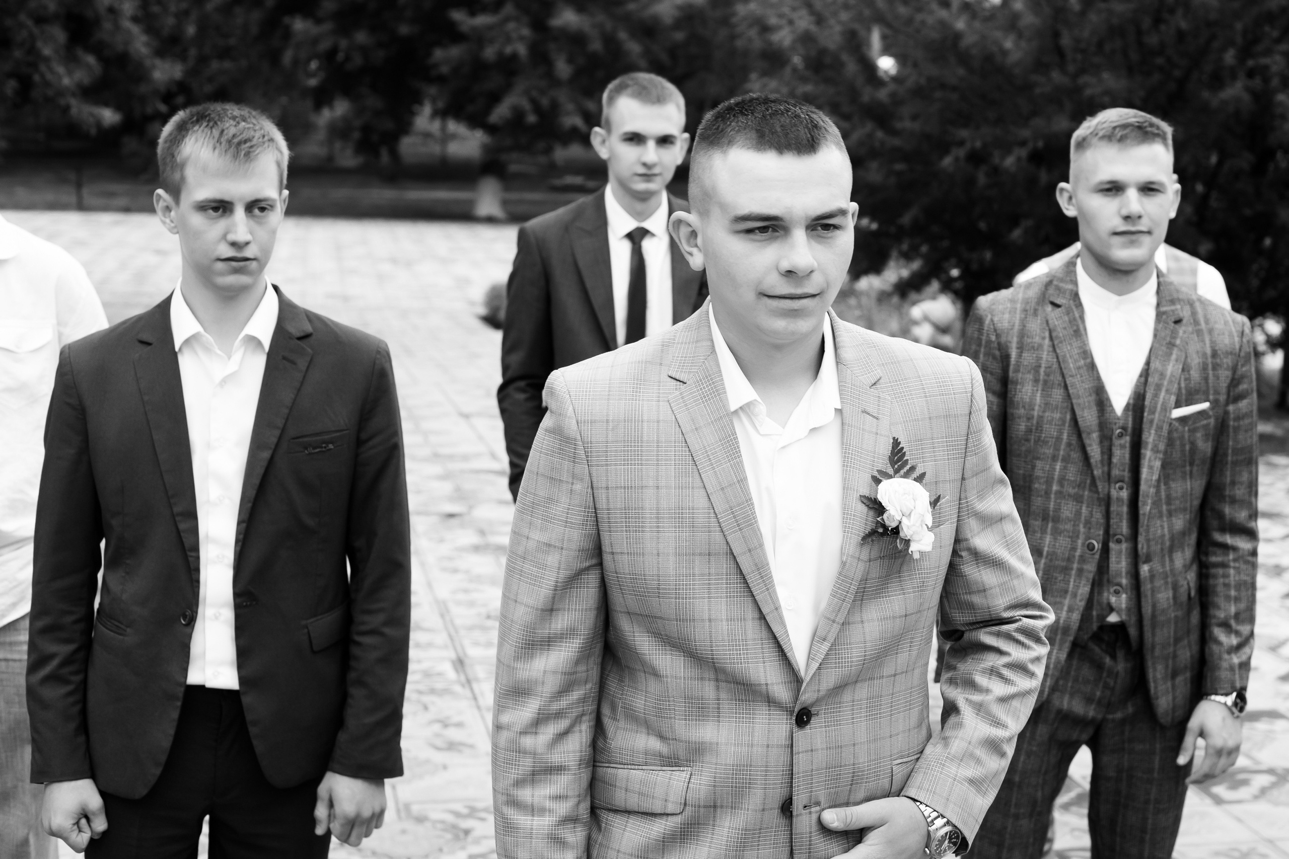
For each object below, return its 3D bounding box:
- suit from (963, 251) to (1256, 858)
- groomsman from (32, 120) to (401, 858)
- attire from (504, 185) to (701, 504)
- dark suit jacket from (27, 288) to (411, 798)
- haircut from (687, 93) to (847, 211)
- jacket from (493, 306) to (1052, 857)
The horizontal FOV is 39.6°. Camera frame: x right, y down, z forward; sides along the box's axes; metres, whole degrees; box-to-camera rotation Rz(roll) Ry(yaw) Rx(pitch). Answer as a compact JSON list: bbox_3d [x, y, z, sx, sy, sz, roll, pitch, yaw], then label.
[{"bbox_3d":[0.730,0.485,2.901,0.530,1.515,0.320,2,9,13],"label":"suit"},{"bbox_3d":[-0.580,0.441,2.520,0.540,1.780,0.320,-1,9,-7],"label":"groomsman"},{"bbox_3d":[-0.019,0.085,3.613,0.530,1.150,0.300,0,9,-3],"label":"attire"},{"bbox_3d":[-0.590,0.146,2.501,0.520,0.710,0.300,-1,9,-9],"label":"dark suit jacket"},{"bbox_3d":[0.123,-0.273,1.789,0.160,0.130,0.190,-3,10,-21],"label":"haircut"},{"bbox_3d":[0.127,0.232,1.865,0.560,0.717,0.350,-1,9,-12],"label":"jacket"}]

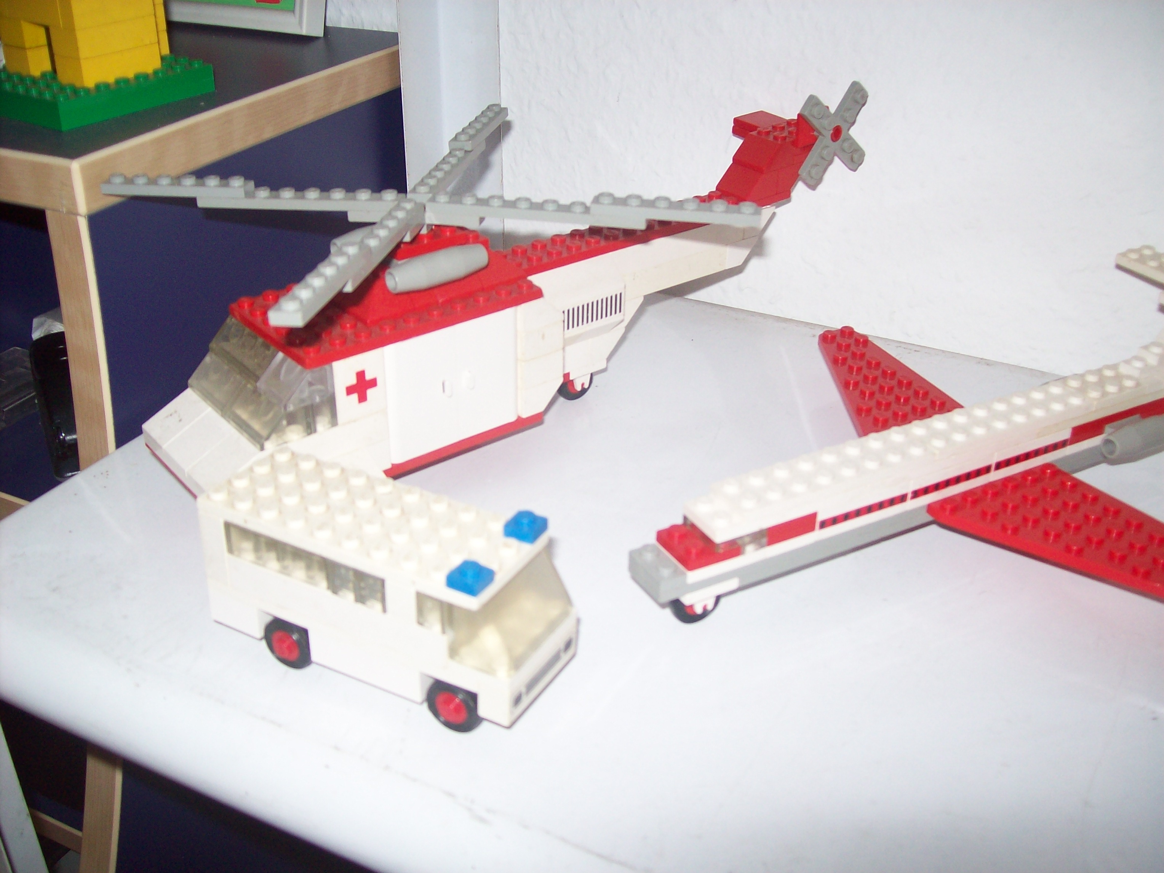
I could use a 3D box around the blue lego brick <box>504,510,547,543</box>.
[{"bbox_3d":[-0.013,0.021,0.282,0.008,0.005,0.008,15,31,24],"label":"blue lego brick"}]

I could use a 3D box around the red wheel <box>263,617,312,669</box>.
[{"bbox_3d":[-0.072,0.049,0.300,0.014,0.014,0.005,15,31,24],"label":"red wheel"}]

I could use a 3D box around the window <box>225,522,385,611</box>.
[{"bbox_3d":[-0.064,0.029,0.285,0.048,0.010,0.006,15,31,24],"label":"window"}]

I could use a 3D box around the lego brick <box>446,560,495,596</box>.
[{"bbox_3d":[-0.024,0.031,0.263,0.008,0.005,0.008,15,31,24],"label":"lego brick"}]

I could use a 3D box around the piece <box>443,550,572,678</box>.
[{"bbox_3d":[-0.016,0.038,0.277,0.016,0.016,0.032,15,31,24],"label":"piece"}]

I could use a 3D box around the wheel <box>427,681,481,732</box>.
[{"bbox_3d":[-0.029,0.061,0.280,0.014,0.014,0.005,15,31,24],"label":"wheel"}]

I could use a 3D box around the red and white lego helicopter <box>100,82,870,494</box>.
[{"bbox_3d":[-0.007,-0.053,0.398,0.269,0.098,0.162,-21,36,-34],"label":"red and white lego helicopter"}]

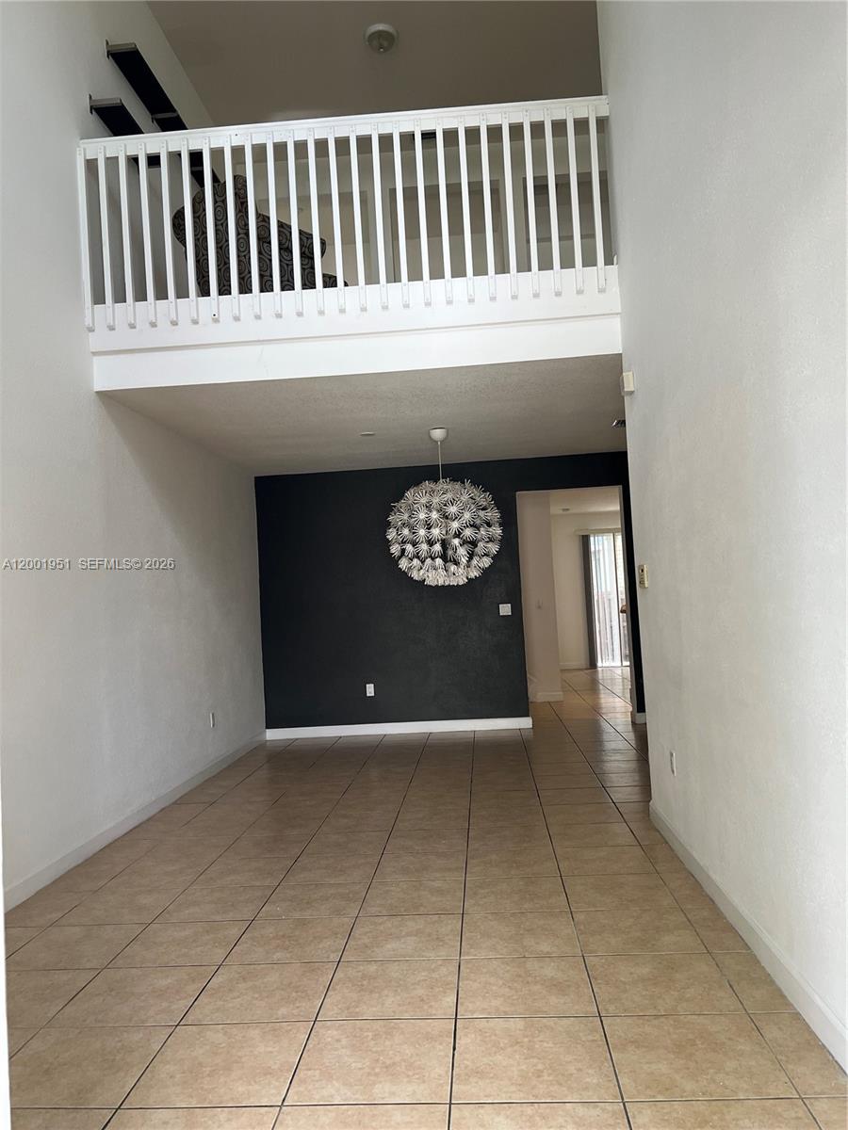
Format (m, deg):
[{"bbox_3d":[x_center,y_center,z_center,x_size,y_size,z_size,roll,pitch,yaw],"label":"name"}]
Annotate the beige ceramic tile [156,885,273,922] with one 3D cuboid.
[{"bbox_3d":[-0.944,1.561,3.902,0.450,0.010,0.450,-3,-3,4],"label":"beige ceramic tile"}]

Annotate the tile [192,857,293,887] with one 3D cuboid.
[{"bbox_3d":[-0.911,1.580,4.353,0.450,0.010,0.450,-3,-3,4],"label":"tile"}]

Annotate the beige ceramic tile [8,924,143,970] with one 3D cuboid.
[{"bbox_3d":[-1.324,1.453,3.228,0.415,0.010,0.415,-3,-3,4],"label":"beige ceramic tile"}]

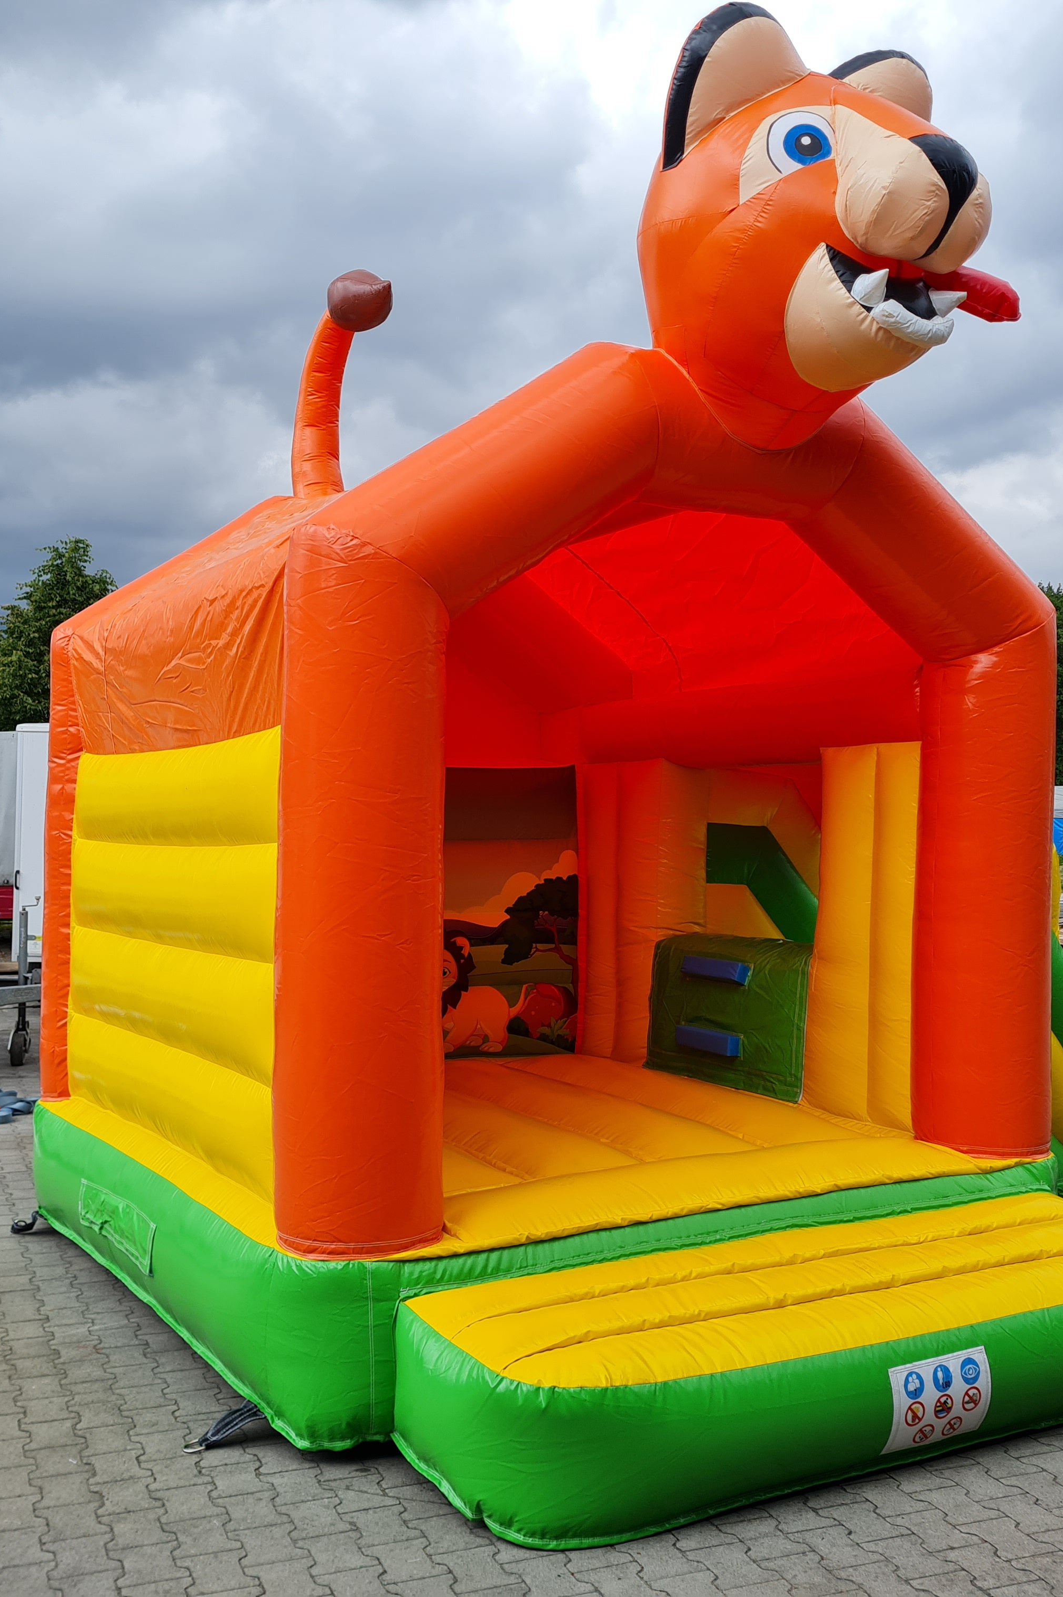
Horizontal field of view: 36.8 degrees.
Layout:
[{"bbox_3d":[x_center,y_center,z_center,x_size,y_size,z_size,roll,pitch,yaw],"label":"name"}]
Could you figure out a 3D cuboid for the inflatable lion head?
[{"bbox_3d":[0.911,-1.761,4.945,1.080,1.320,1.320,1,-1,-30],"label":"inflatable lion head"}]

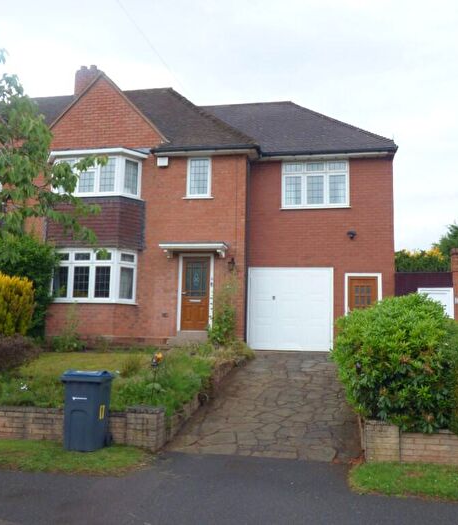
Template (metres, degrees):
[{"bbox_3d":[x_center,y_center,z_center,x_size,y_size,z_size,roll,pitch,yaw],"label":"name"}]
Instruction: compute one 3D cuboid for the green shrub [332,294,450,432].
[{"bbox_3d":[2.369,1.386,8.901,1.650,1.781,1.600,0,-8,11],"label":"green shrub"}]

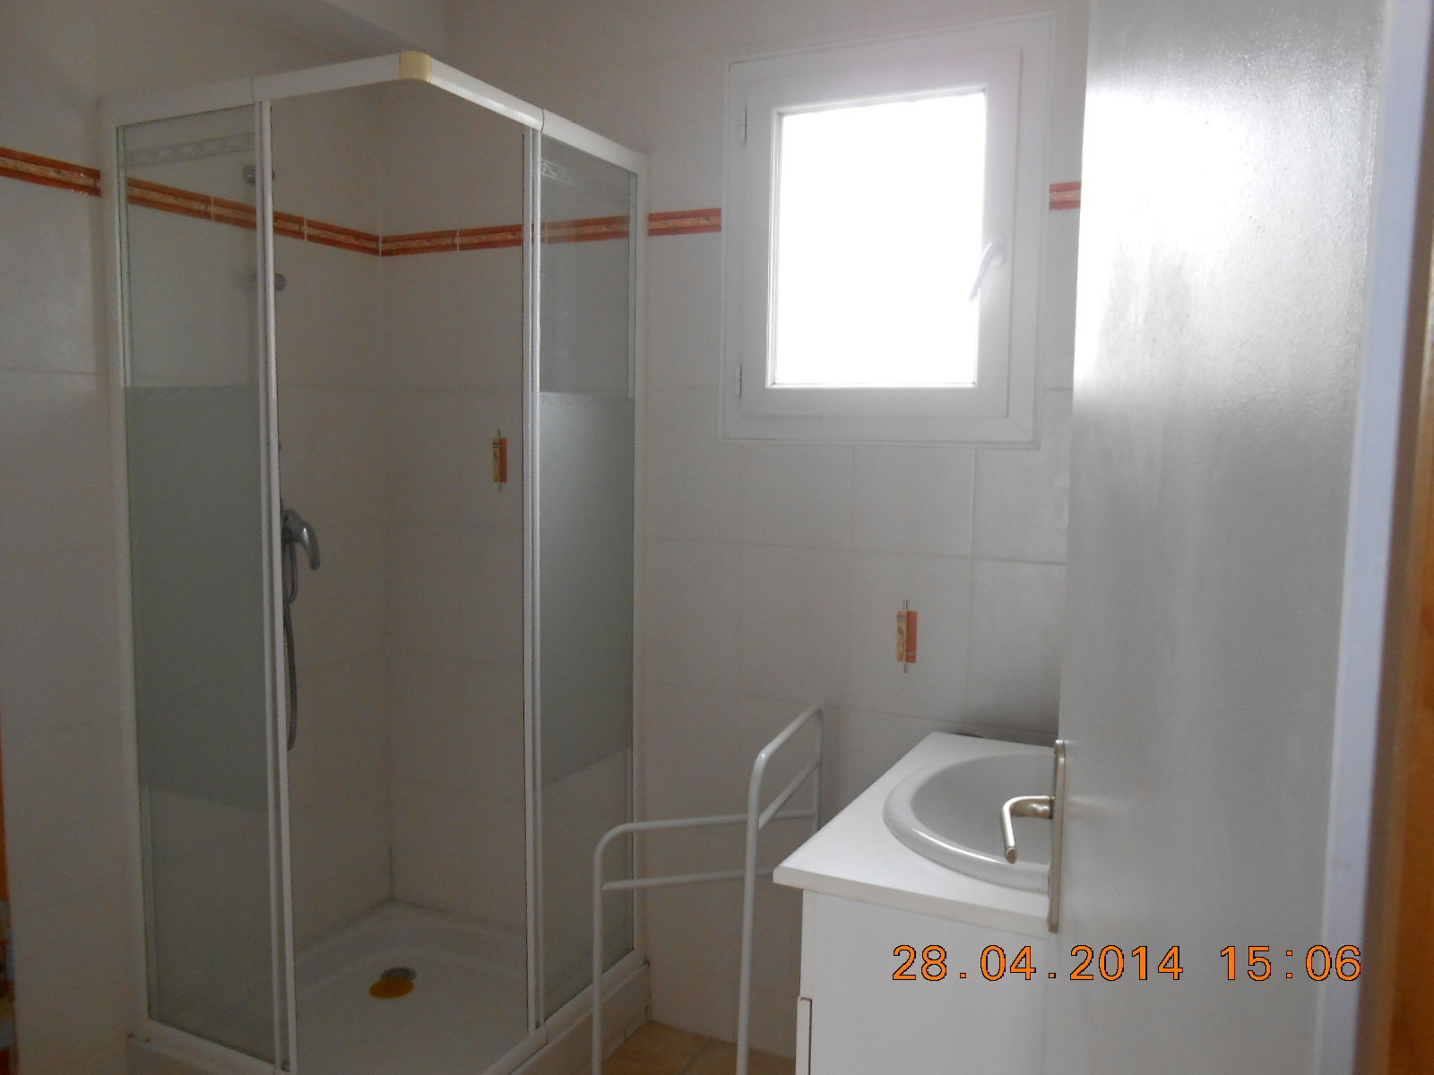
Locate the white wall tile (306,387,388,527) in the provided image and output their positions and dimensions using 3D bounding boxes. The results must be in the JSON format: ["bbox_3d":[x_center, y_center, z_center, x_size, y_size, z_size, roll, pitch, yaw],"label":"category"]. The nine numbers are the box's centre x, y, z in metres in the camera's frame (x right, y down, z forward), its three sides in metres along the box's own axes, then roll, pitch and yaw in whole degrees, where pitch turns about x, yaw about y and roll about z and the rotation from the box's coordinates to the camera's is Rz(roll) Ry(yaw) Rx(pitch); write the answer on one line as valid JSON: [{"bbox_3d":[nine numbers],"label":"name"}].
[{"bbox_3d":[-0.905,-0.199,2.643,0.010,0.331,0.245,4,6,25],"label":"white wall tile"}]

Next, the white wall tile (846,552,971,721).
[{"bbox_3d":[0.392,0.200,2.201,0.251,0.331,0.010,4,6,25],"label":"white wall tile"}]

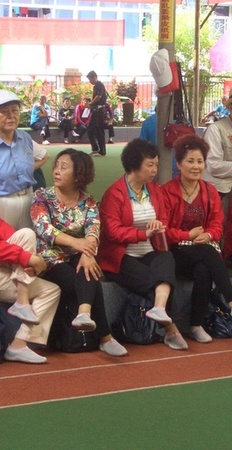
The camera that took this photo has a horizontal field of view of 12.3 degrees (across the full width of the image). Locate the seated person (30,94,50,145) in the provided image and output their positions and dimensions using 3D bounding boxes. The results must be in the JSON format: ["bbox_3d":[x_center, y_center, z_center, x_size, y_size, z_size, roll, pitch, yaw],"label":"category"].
[{"bbox_3d":[-1.782,-2.497,25.401,0.480,1.170,0.740,-5,10,-36],"label":"seated person"}]

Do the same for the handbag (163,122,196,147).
[{"bbox_3d":[0.435,-0.604,7.251,0.215,0.175,0.110,-1,8,-12],"label":"handbag"}]

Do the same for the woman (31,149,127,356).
[{"bbox_3d":[-0.231,0.128,6.560,0.520,1.180,0.840,-3,9,-24],"label":"woman"}]

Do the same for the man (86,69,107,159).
[{"bbox_3d":[-0.390,-2.255,21.797,0.420,1.730,0.480,-2,8,-17],"label":"man"}]

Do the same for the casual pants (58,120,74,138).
[{"bbox_3d":[-1.211,-2.328,26.280,0.420,0.460,0.520,-3,9,-23],"label":"casual pants"}]

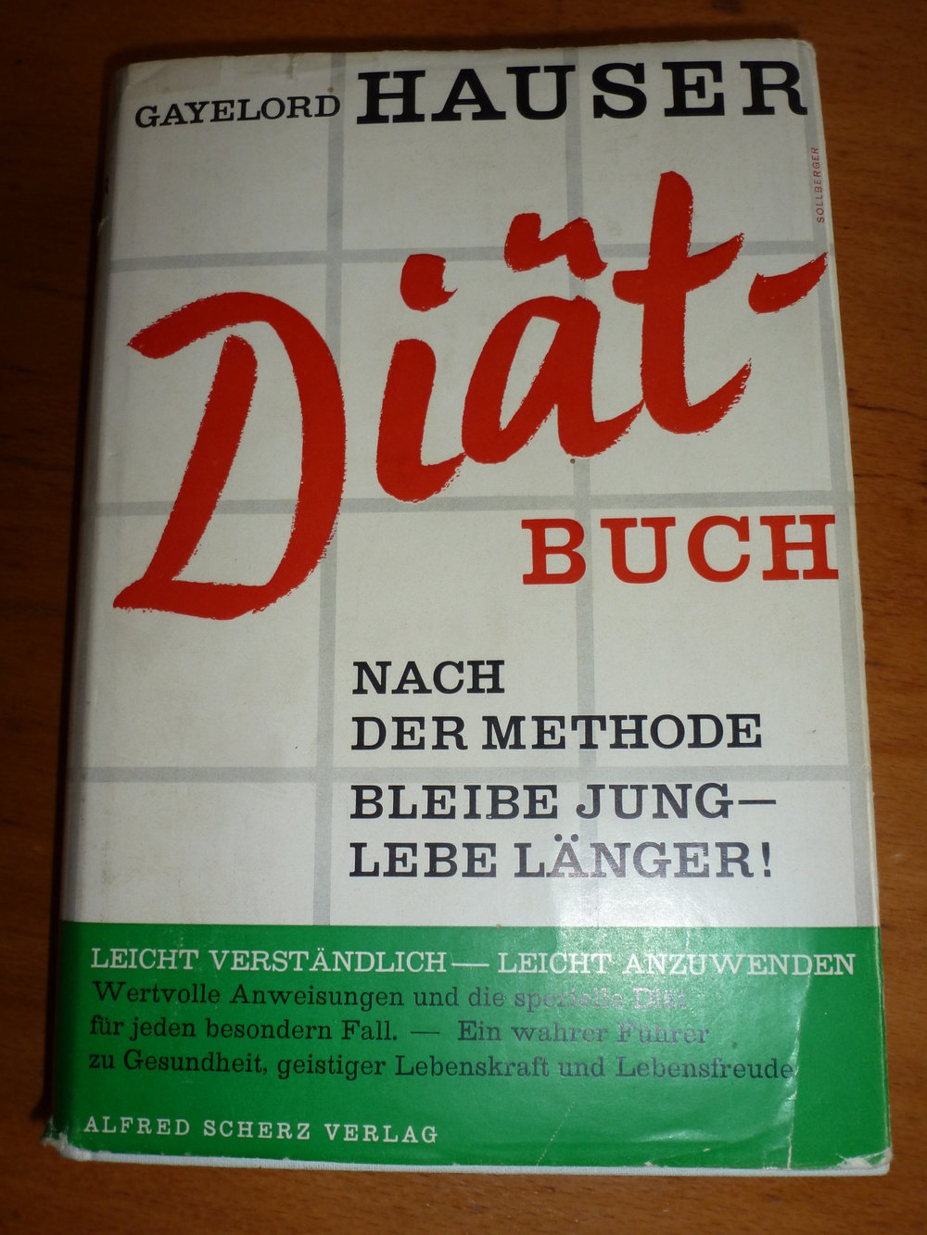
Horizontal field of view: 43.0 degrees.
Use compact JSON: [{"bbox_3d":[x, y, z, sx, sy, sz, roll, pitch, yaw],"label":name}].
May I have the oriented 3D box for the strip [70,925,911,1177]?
[{"bbox_3d":[0.000,0.073,0.202,0.142,0.005,0.039,-1,79,2],"label":"strip"}]

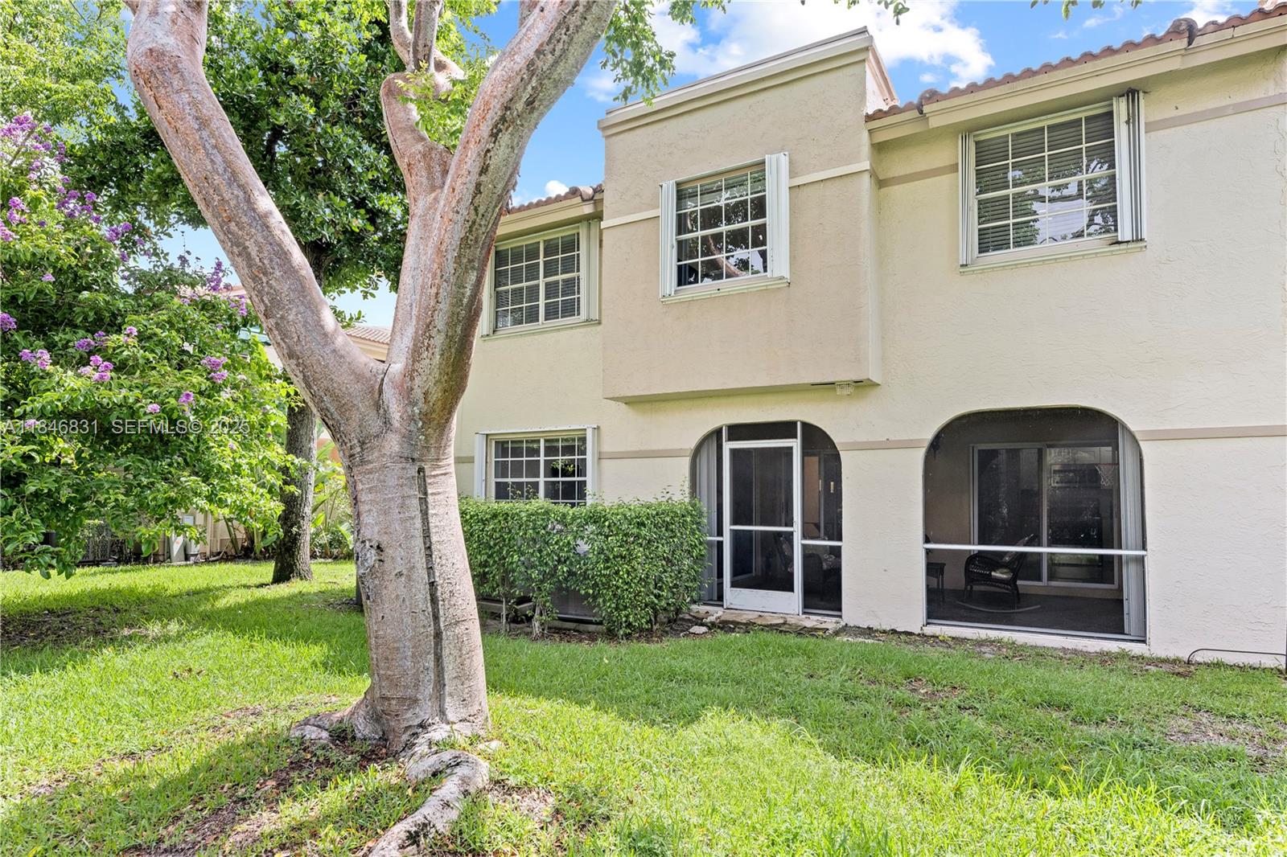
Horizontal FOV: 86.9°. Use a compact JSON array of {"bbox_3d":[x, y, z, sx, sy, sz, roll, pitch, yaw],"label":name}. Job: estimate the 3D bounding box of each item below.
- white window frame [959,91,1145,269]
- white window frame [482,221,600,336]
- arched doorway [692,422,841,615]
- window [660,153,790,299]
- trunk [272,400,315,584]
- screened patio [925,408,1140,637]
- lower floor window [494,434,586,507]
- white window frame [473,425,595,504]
[{"bbox_3d":[4.006,-2.404,6.746,1.590,1.510,0.160,-2,-3,30],"label":"white window frame"},{"bbox_3d":[-1.582,-2.176,10.006,2.196,1.500,0.150,-2,-3,30],"label":"white window frame"},{"bbox_3d":[1.474,1.047,8.228,1.888,2.256,0.200,-2,-3,30],"label":"arched doorway"},{"bbox_3d":[0.895,-2.302,7.917,1.630,1.510,0.160,-2,-3,30],"label":"window"},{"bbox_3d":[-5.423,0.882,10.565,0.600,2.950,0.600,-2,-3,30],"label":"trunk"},{"bbox_3d":[4.259,0.968,7.548,1.920,2.200,1.800,-2,-4,29],"label":"screened patio"},{"bbox_3d":[-1.529,0.745,9.940,1.808,1.302,0.120,-2,-3,30],"label":"lower floor window"},{"bbox_3d":[-1.642,0.749,9.914,2.295,1.451,0.150,-2,-3,30],"label":"white window frame"}]

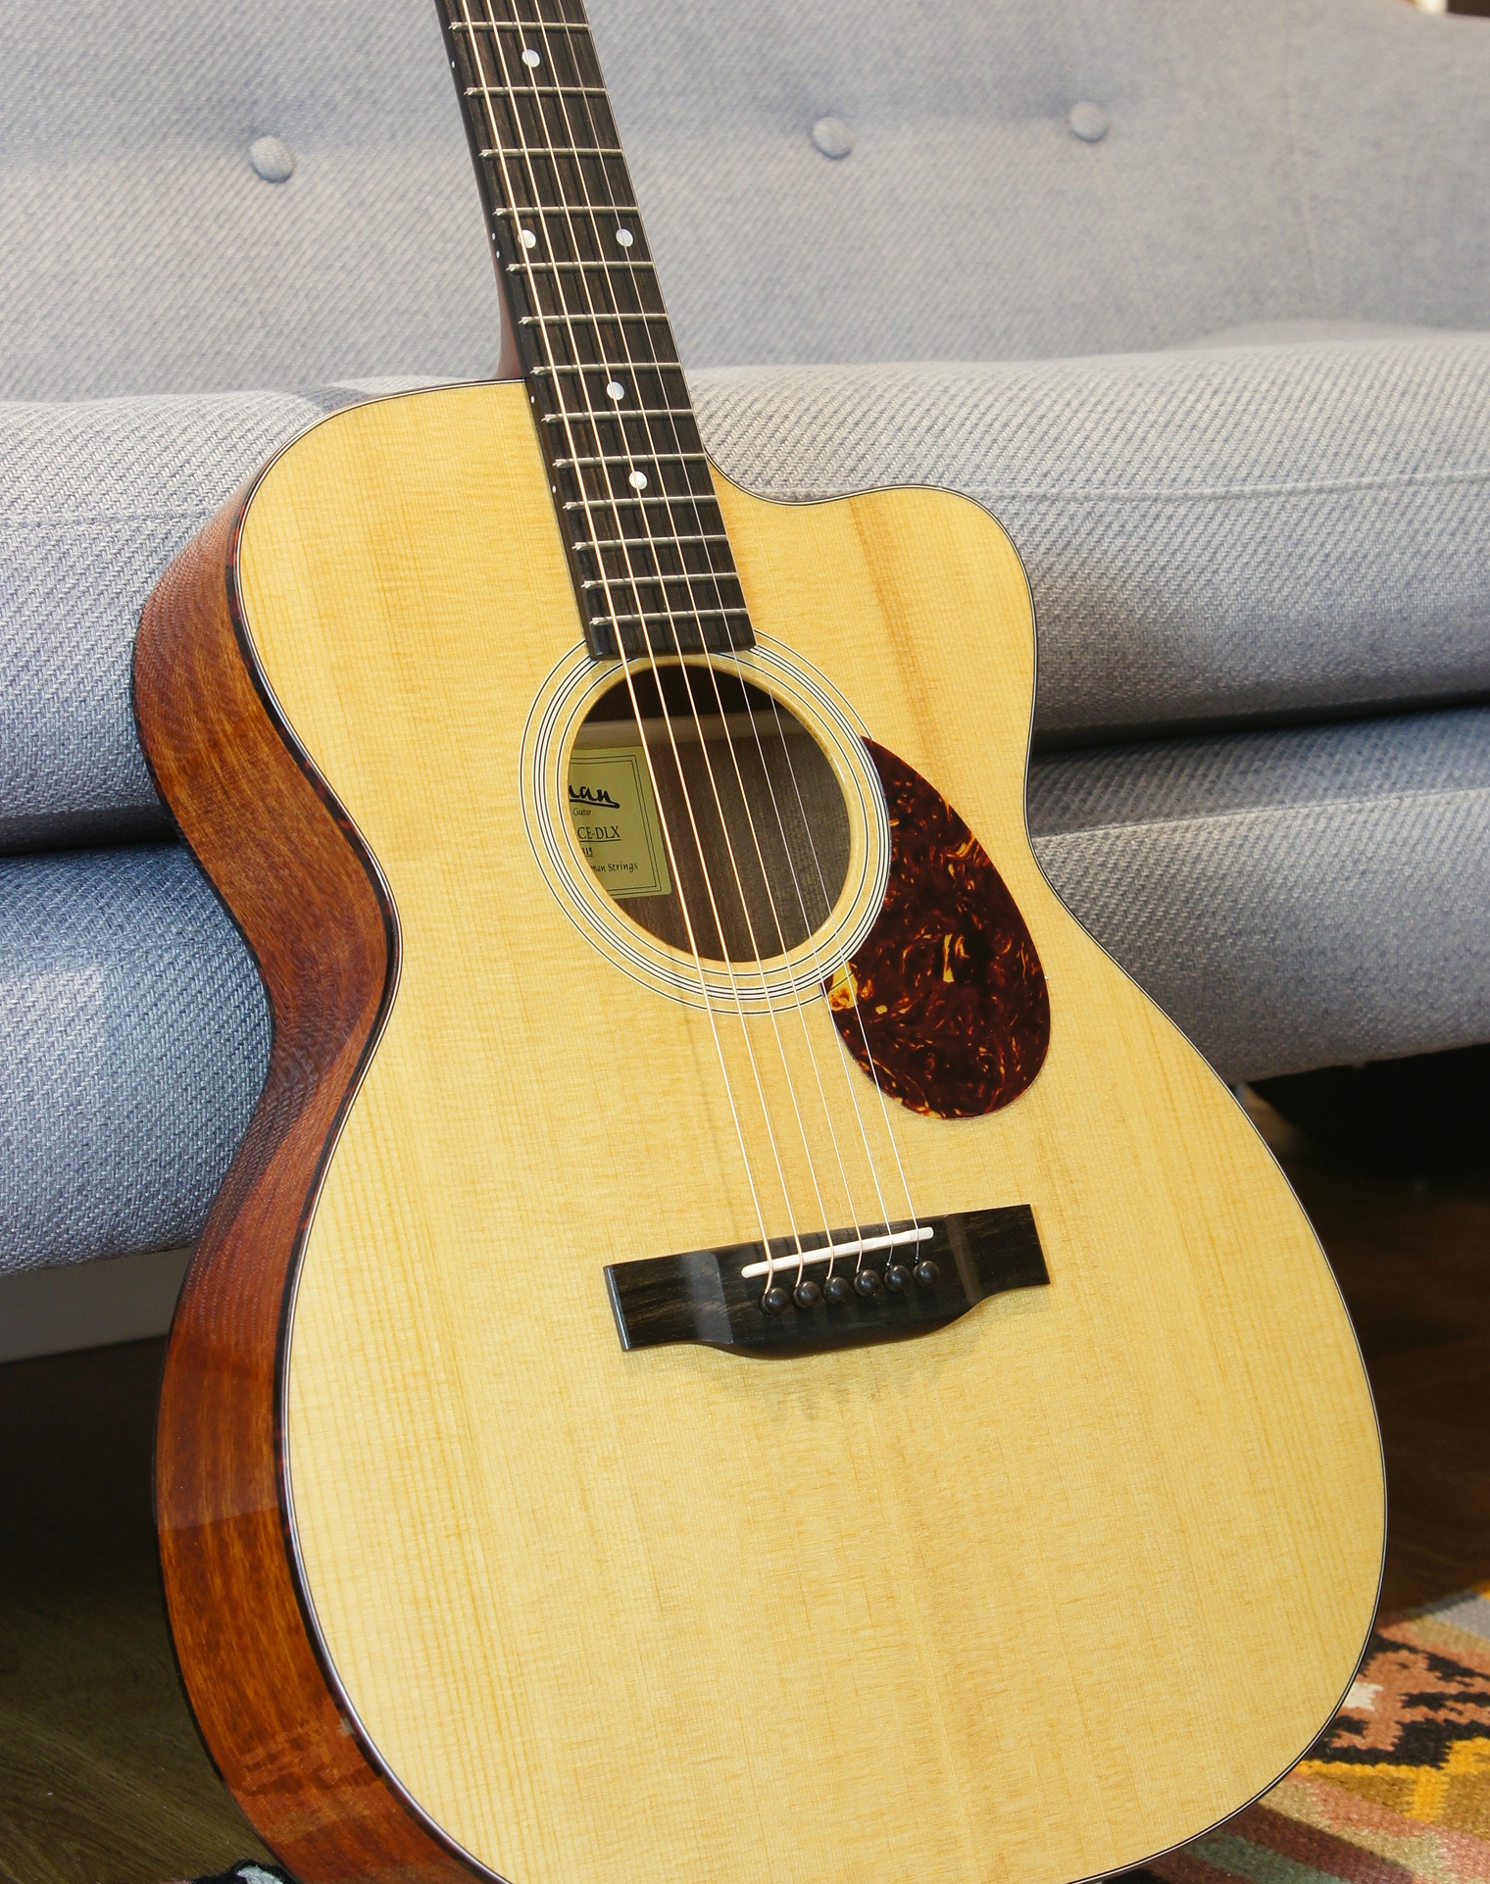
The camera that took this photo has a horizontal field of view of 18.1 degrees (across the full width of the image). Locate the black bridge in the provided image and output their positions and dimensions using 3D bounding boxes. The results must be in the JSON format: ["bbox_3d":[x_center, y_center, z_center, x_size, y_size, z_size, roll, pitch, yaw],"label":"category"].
[{"bbox_3d":[0.031,0.104,1.405,0.152,0.036,0.012,-7,-15,-31],"label":"black bridge"}]

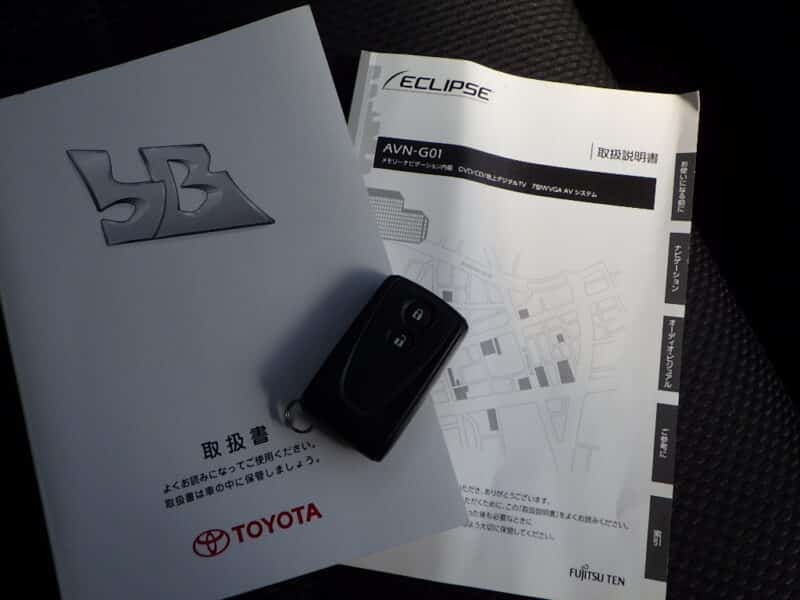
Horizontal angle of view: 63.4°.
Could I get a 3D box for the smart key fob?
[{"bbox_3d":[-0.005,0.024,0.233,0.037,0.013,0.063,34,85,7],"label":"smart key fob"}]

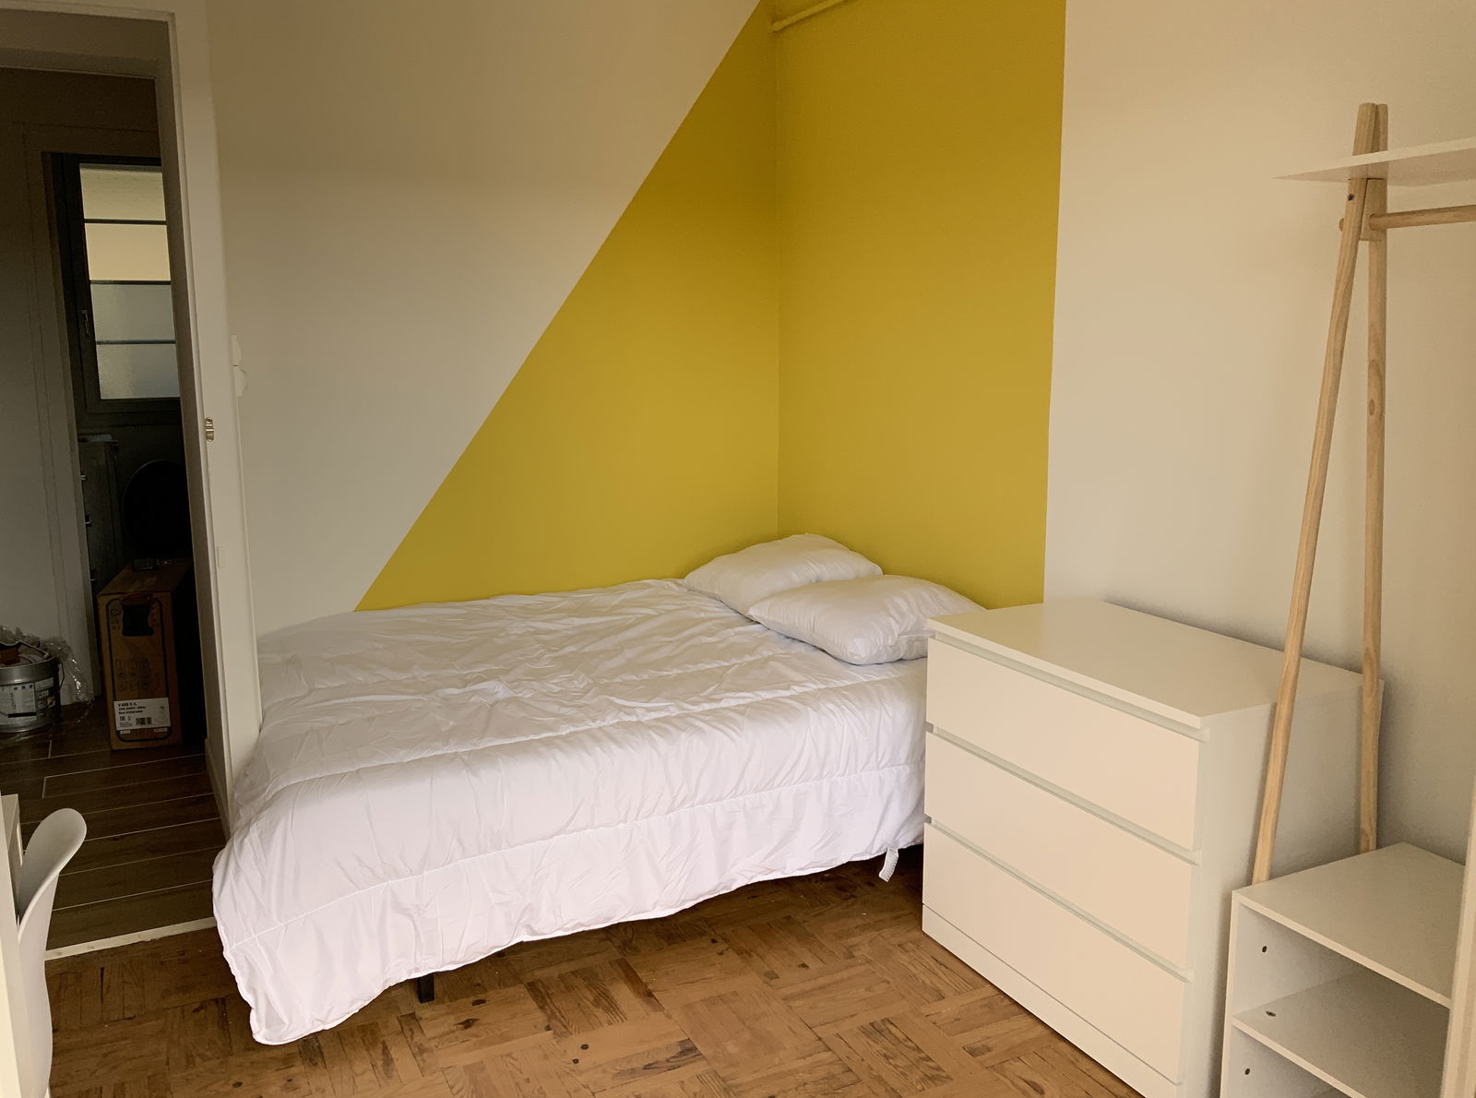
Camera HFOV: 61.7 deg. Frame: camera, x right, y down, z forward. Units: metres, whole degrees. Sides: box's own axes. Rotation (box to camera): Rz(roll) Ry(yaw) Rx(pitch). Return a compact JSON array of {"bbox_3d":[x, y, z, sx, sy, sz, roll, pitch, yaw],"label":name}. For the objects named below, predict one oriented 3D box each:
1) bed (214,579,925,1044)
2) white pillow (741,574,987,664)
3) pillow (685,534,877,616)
[{"bbox_3d":[-0.410,0.545,3.489,1.980,0.590,1.500,-5,11,-26],"label":"bed"},{"bbox_3d":[0.375,0.173,3.509,0.490,0.155,0.620,-5,11,-26],"label":"white pillow"},{"bbox_3d":[0.111,0.073,4.061,0.480,0.160,0.640,-5,11,-26],"label":"pillow"}]

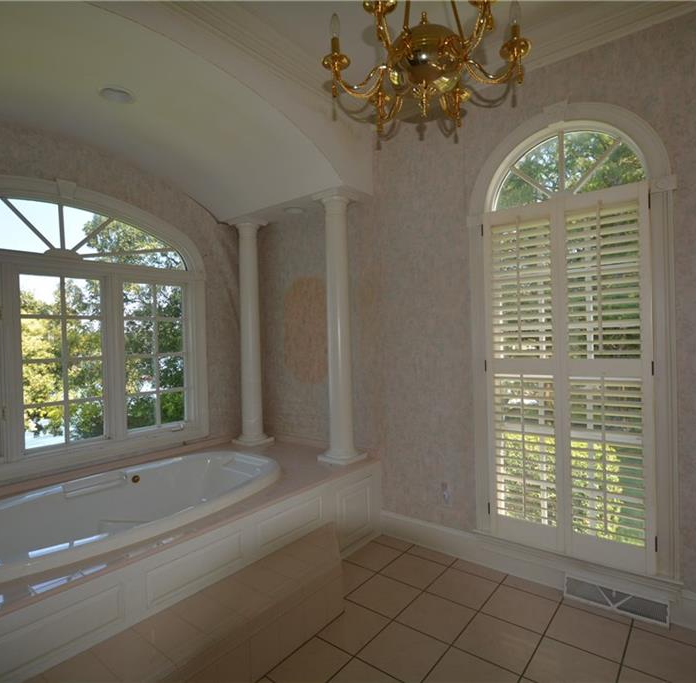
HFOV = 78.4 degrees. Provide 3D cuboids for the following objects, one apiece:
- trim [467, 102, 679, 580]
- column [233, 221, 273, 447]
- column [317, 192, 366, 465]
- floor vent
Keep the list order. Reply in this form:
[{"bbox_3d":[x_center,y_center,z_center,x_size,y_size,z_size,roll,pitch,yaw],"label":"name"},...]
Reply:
[{"bbox_3d":[1.133,-0.036,2.286,0.955,2.352,0.089,-2,0,39],"label":"trim"},{"bbox_3d":[-0.848,-0.060,3.761,0.277,1.880,0.274,-2,0,0],"label":"column"},{"bbox_3d":[-0.058,-0.087,3.125,0.275,1.880,0.267,-2,0,0],"label":"column"},{"bbox_3d":[1.329,1.284,2.135,0.441,0.105,0.038,-2,0,39],"label":"floor vent"}]

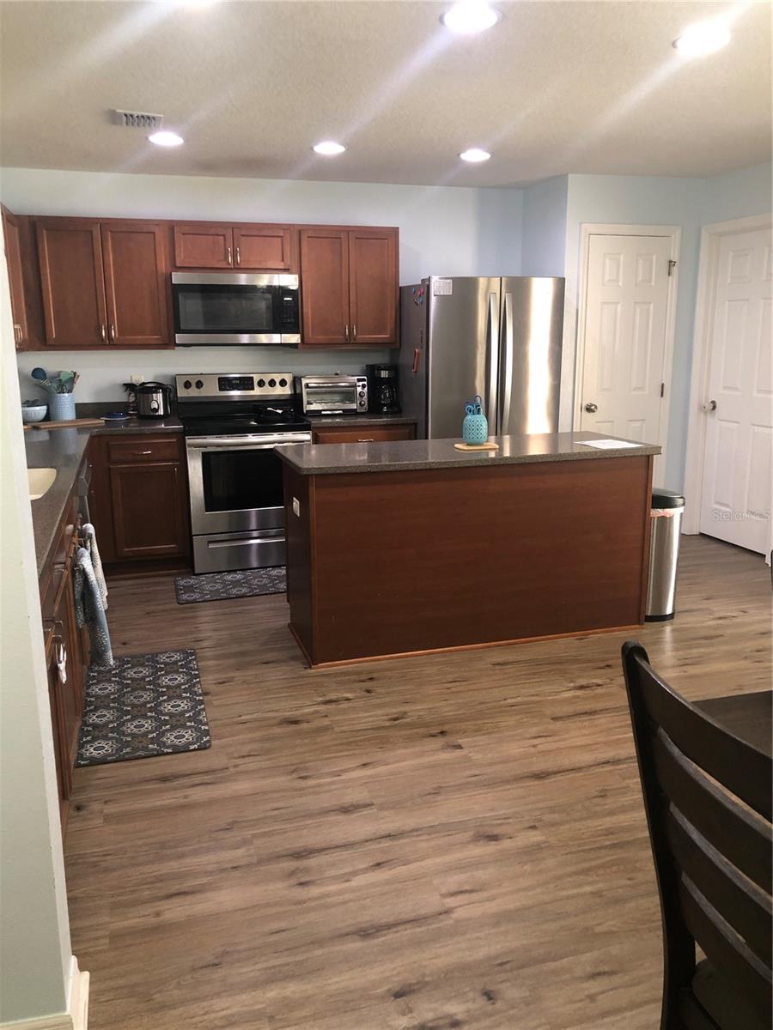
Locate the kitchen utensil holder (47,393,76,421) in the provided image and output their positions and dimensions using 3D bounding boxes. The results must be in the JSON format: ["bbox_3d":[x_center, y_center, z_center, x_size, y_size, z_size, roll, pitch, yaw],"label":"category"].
[{"bbox_3d":[-2.015,-0.664,5.197,0.155,0.181,0.155,-4,13,-16],"label":"kitchen utensil holder"}]

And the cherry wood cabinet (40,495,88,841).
[{"bbox_3d":[-1.397,0.436,2.836,0.625,0.876,1.900,-4,13,-16],"label":"cherry wood cabinet"}]

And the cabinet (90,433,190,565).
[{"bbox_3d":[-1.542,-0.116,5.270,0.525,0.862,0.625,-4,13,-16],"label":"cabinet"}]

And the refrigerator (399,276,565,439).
[{"bbox_3d":[0.597,-0.673,5.674,0.910,1.785,0.820,-4,13,-16],"label":"refrigerator"}]

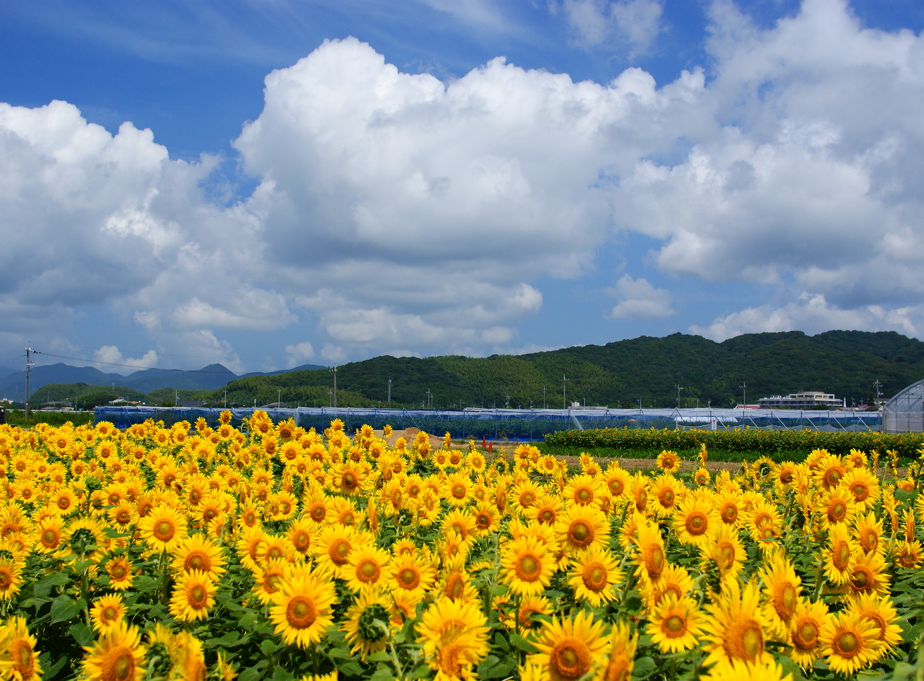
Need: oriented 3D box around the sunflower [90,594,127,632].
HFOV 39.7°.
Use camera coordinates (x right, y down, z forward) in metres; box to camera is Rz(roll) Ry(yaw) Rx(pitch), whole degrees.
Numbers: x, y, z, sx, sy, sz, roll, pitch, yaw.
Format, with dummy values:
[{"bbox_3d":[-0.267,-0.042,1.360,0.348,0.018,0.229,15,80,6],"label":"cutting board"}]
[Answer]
[{"bbox_3d":[-1.313,1.018,4.750,0.145,0.155,0.060,1,-3,-18],"label":"sunflower"}]

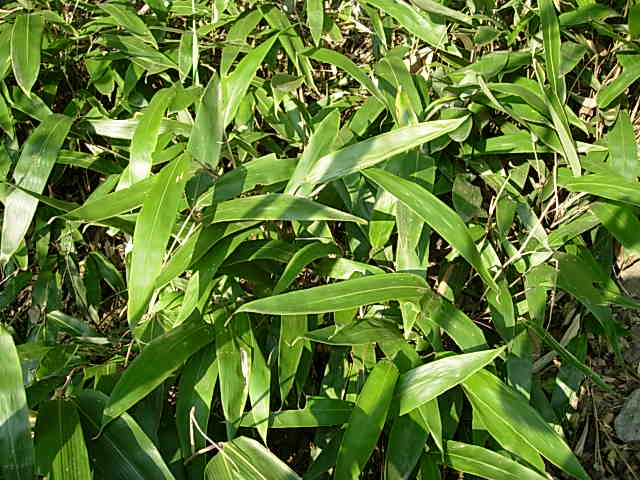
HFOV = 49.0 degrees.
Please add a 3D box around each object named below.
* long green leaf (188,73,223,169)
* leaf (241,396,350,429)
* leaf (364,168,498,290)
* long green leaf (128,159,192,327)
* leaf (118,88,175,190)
[{"bbox_3d":[-0.186,-0.210,1.202,0.052,0.025,0.214,-2,53,-3],"label":"long green leaf"},{"bbox_3d":[-0.011,0.244,0.988,0.190,0.025,0.040,-2,43,-6],"label":"leaf"},{"bbox_3d":[0.174,-0.025,1.068,0.269,0.040,0.043,43,55,9],"label":"leaf"},{"bbox_3d":[-0.239,-0.004,1.044,0.052,0.038,0.256,12,78,12],"label":"long green leaf"},{"bbox_3d":[-0.291,-0.174,1.181,0.038,0.036,0.186,19,77,19],"label":"leaf"}]

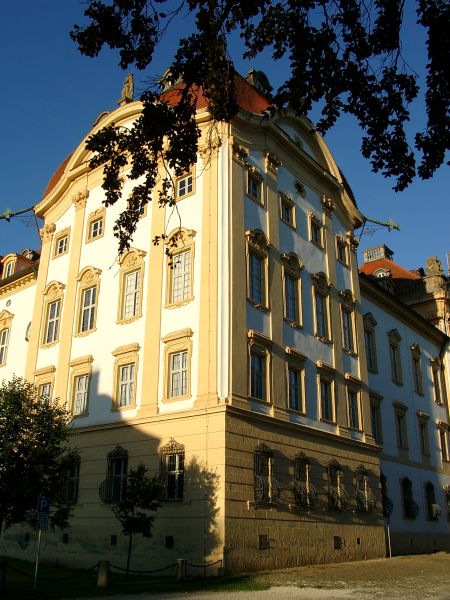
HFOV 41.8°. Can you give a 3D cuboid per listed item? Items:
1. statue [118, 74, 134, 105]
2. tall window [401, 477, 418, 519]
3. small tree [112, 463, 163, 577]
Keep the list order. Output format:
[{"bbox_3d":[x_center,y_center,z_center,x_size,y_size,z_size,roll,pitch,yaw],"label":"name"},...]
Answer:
[{"bbox_3d":[-7.788,-16.915,47.075,1.137,2.893,0.878,-17,-28,36],"label":"statue"},{"bbox_3d":[12.578,13.625,40.451,0.550,2.730,1.550,-15,-26,35],"label":"tall window"},{"bbox_3d":[-3.555,9.032,24.408,1.900,4.450,1.800,0,-22,0],"label":"small tree"}]

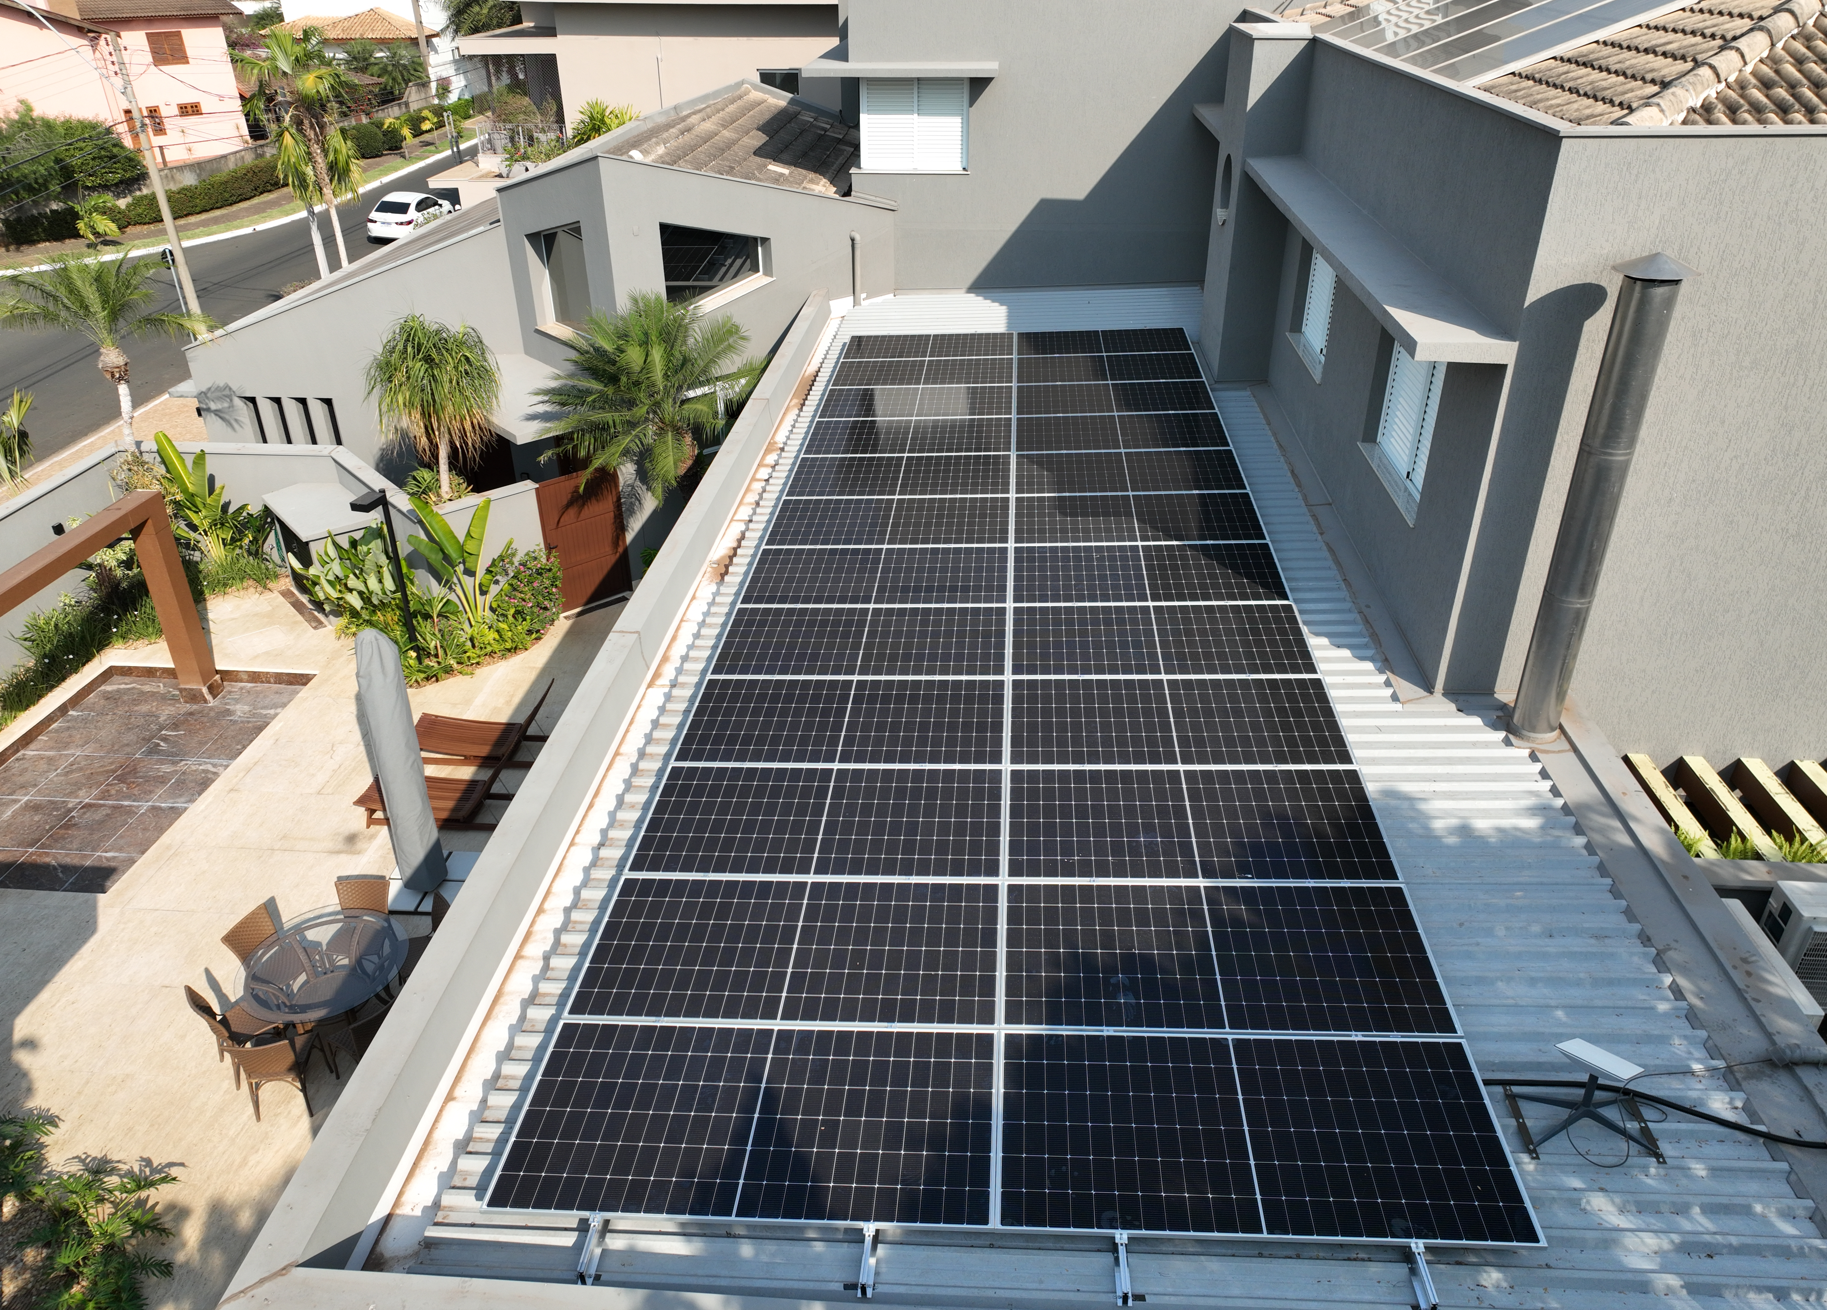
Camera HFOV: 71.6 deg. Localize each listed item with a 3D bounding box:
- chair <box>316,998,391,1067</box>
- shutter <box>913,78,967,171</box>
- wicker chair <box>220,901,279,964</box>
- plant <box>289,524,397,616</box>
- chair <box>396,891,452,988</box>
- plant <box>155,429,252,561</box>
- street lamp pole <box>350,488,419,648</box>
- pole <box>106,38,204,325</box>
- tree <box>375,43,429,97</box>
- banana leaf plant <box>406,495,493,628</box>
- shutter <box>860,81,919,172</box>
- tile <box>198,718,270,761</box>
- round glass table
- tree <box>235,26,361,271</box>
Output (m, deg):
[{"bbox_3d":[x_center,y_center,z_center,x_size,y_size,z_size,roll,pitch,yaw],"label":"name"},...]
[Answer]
[{"bbox_3d":[-4.843,3.409,11.201,0.580,0.890,0.530,21,36,34],"label":"chair"},{"bbox_3d":[0.405,-8.030,19.112,0.830,1.330,0.060,2,29,4],"label":"shutter"},{"bbox_3d":[-6.078,2.939,12.076,0.580,0.890,0.530,10,31,19],"label":"wicker chair"},{"bbox_3d":[-8.484,-1.229,19.035,1.550,1.500,1.200,-1,29,0],"label":"plant"},{"bbox_3d":[-4.719,2.862,12.190,0.580,0.890,0.530,-16,33,-26],"label":"chair"},{"bbox_3d":[-10.762,-2.324,19.226,1.300,2.150,1.050,2,29,4],"label":"plant"},{"bbox_3d":[-6.872,-0.989,16.531,0.280,2.360,0.500,16,33,27],"label":"street lamp pole"},{"bbox_3d":[-16.928,-9.924,28.750,0.360,7.400,0.360,2,29,4],"label":"pole"},{"bbox_3d":[-35.132,-39.177,86.679,3.600,4.100,3.600,-1,29,0],"label":"tree"},{"bbox_3d":[-6.247,-1.228,17.315,1.200,2.000,0.950,2,29,4],"label":"banana leaf plant"},{"bbox_3d":[-0.345,-7.921,18.858,0.840,1.310,0.060,2,29,4],"label":"shutter"},{"bbox_3d":[-8.302,1.047,15.643,0.700,0.020,0.930,2,29,4],"label":"tile"},{"bbox_3d":[-5.406,3.158,11.812,1.520,0.750,1.520,0,29,0],"label":"round glass table"},{"bbox_3d":[-16.195,-12.511,33.675,2.800,7.200,2.600,2,29,4],"label":"tree"}]

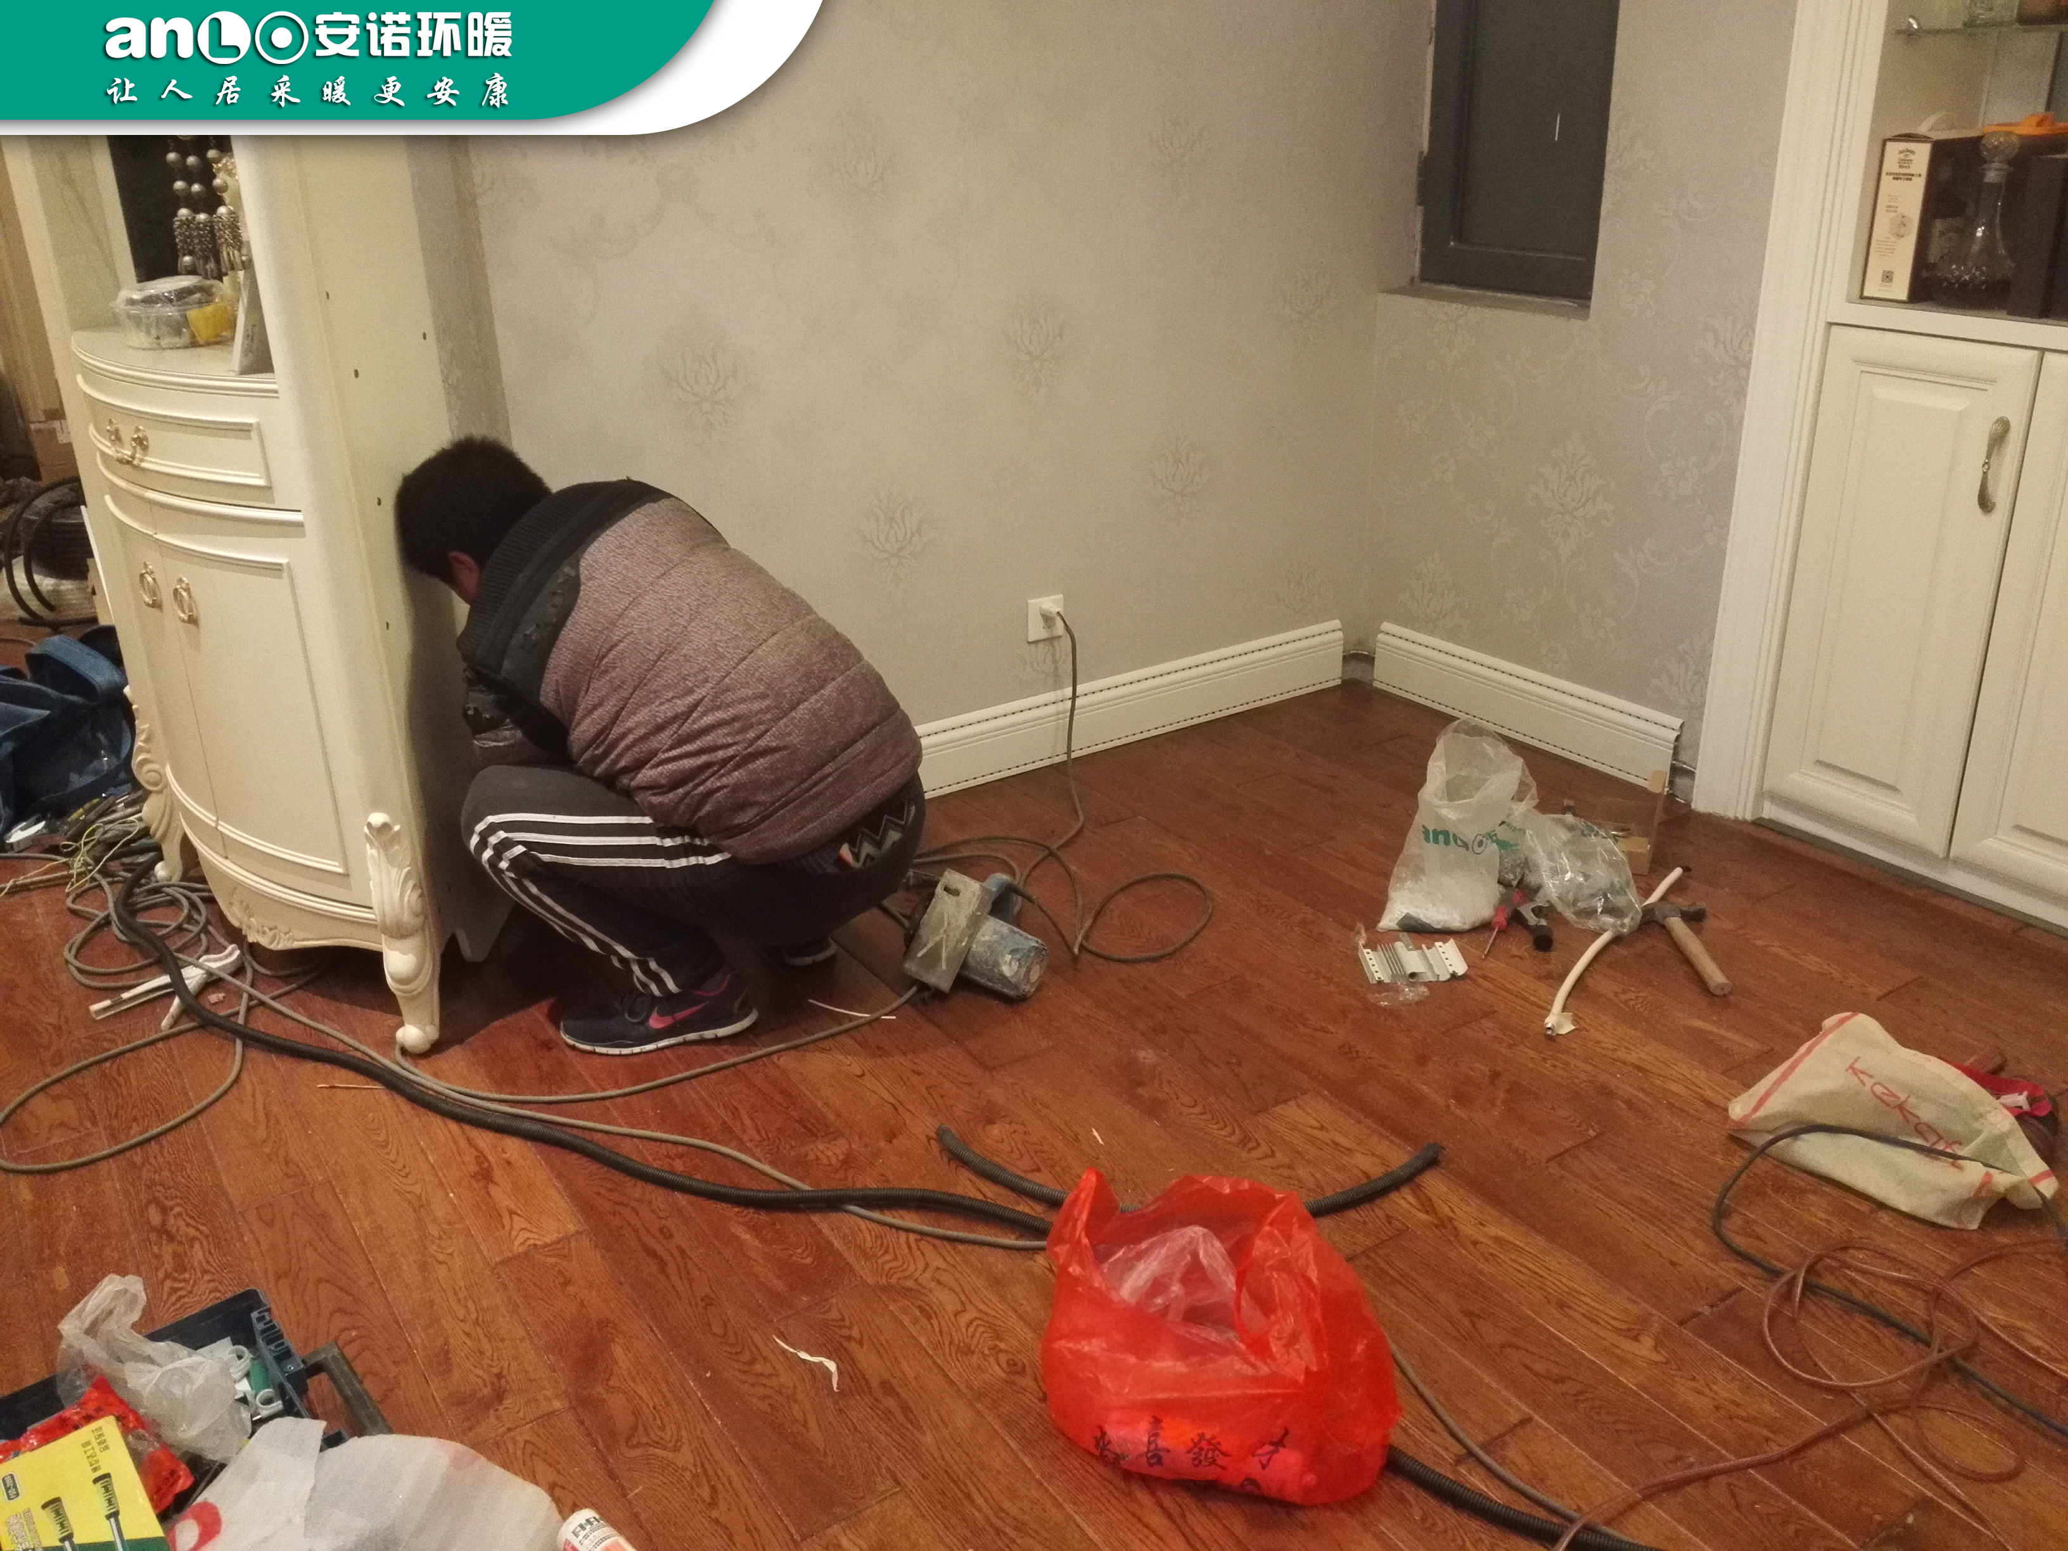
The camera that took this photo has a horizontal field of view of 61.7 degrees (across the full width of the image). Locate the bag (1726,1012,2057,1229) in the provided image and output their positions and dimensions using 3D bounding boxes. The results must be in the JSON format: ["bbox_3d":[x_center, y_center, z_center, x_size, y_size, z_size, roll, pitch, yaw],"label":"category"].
[{"bbox_3d":[1.133,0.427,2.246,0.340,0.090,0.300,19,30,42],"label":"bag"}]

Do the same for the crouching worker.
[{"bbox_3d":[-0.533,-0.071,2.588,0.710,0.870,0.480,0,22,4],"label":"crouching worker"}]

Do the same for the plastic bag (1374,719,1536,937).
[{"bbox_3d":[0.696,0.080,2.858,0.250,0.300,0.190,3,23,13],"label":"plastic bag"}]

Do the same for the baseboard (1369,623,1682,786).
[{"bbox_3d":[0.989,-0.148,3.542,0.030,0.155,0.800,-16,26,-30],"label":"baseboard"}]

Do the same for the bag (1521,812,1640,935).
[{"bbox_3d":[0.909,0.153,2.870,0.170,0.140,0.190,3,23,13],"label":"bag"}]

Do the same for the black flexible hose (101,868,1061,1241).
[{"bbox_3d":[-0.894,0.393,2.584,2.099,0.045,0.299,14,27,34],"label":"black flexible hose"}]

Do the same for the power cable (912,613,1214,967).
[{"bbox_3d":[0.068,0.000,3.054,0.490,0.345,0.760,-16,26,-30],"label":"power cable"}]

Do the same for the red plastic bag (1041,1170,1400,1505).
[{"bbox_3d":[0.197,0.561,1.821,0.330,0.225,0.260,6,24,20],"label":"red plastic bag"}]

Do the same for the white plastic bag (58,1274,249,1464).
[{"bbox_3d":[-0.897,0.611,1.775,0.160,0.150,0.150,-10,24,-19],"label":"white plastic bag"}]

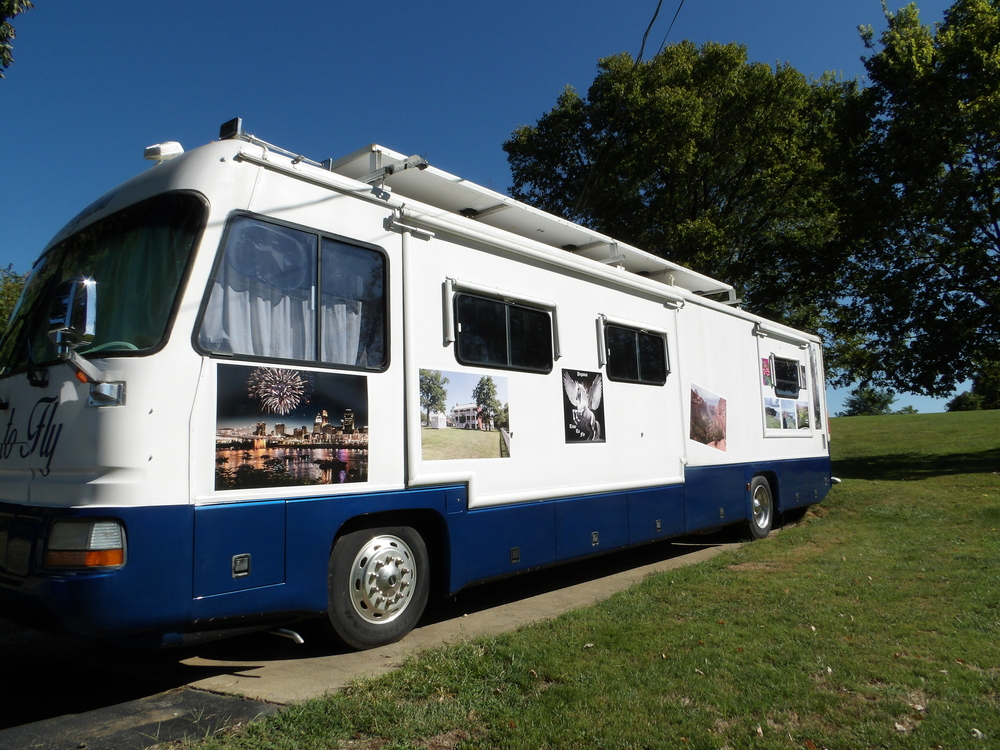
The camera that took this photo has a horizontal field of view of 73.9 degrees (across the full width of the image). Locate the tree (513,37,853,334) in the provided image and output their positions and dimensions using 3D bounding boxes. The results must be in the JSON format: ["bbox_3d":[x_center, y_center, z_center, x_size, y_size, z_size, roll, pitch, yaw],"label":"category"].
[{"bbox_3d":[6.502,-4.459,23.549,12.000,15.495,12.000,-3,-6,16],"label":"tree"}]

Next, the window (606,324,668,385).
[{"bbox_3d":[1.556,-0.200,7.494,0.050,0.605,1.290,-6,-8,42],"label":"window"}]

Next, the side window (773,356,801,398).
[{"bbox_3d":[4.735,0.076,10.958,0.050,0.620,1.130,-6,-8,42],"label":"side window"}]

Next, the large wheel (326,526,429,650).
[{"bbox_3d":[-0.924,1.476,4.855,0.280,0.950,0.950,-6,-8,42],"label":"large wheel"}]

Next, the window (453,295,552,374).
[{"bbox_3d":[0.070,-0.338,5.876,0.050,0.610,1.298,-6,-8,42],"label":"window"}]

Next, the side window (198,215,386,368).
[{"bbox_3d":[-1.310,-0.534,4.426,0.050,0.970,1.430,-6,-8,42],"label":"side window"}]

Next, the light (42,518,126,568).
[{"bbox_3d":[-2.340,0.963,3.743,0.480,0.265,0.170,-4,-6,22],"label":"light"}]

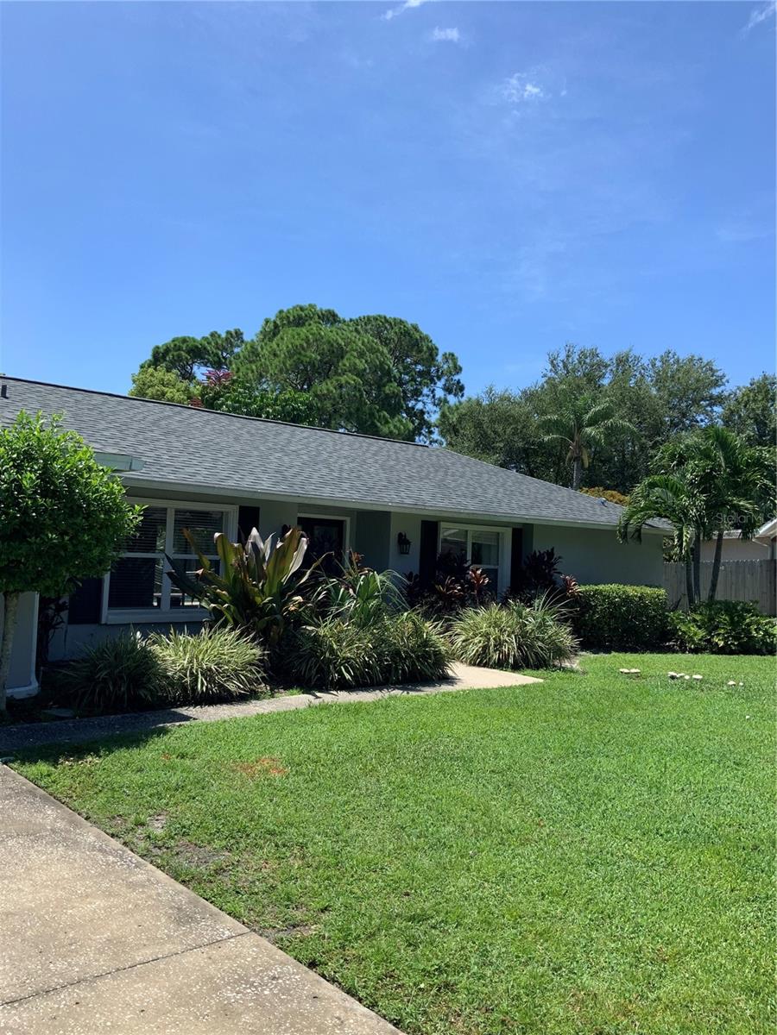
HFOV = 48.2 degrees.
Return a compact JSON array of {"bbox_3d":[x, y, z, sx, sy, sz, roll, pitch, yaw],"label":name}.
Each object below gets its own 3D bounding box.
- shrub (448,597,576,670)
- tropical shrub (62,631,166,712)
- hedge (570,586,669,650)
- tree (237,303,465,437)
[{"bbox_3d":[1.840,1.696,12.800,1.800,0.900,1.500,2,-3,8],"label":"shrub"},{"bbox_3d":[-2.669,1.431,8.450,1.000,0.670,0.950,3,-3,-17],"label":"tropical shrub"},{"bbox_3d":[4.353,1.862,16.300,1.750,1.100,1.450,1,-3,15],"label":"hedge"},{"bbox_3d":[-1.810,-3.116,40.000,10.300,13.000,9.500,2,-3,-3],"label":"tree"}]

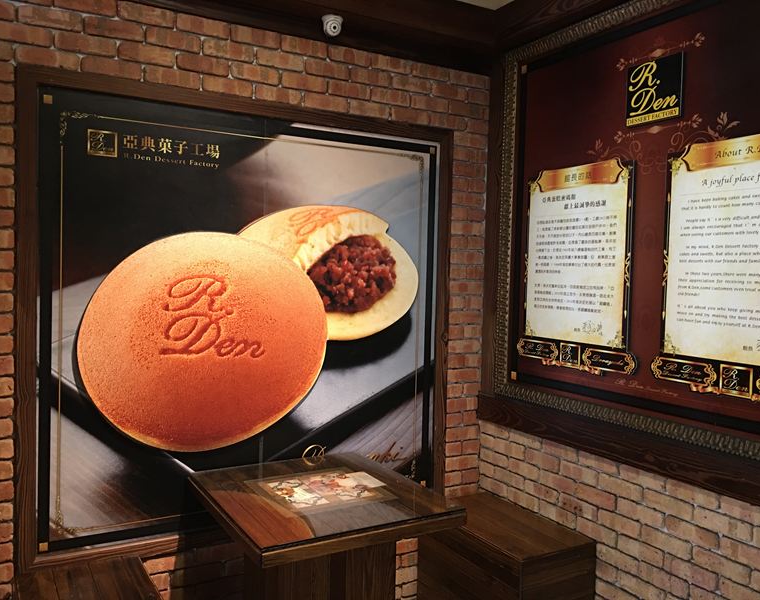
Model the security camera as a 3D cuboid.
[{"bbox_3d":[-0.189,-1.090,2.691,0.085,0.077,0.087,1,2,-19],"label":"security camera"}]

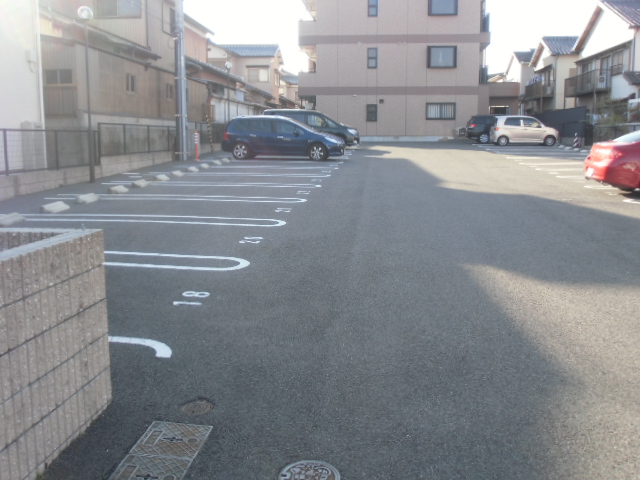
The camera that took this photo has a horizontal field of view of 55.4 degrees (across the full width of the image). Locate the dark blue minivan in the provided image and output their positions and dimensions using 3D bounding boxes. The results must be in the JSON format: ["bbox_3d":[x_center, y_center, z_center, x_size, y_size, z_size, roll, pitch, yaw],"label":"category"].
[{"bbox_3d":[-1.300,-3.645,21.780,4.420,1.550,1.757,2,12,6],"label":"dark blue minivan"}]

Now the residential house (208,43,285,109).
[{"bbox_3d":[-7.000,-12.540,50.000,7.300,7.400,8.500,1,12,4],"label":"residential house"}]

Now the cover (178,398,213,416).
[{"bbox_3d":[-0.692,0.958,3.473,0.200,0.020,0.200,2,12,6],"label":"cover"}]

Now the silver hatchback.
[{"bbox_3d":[11.080,-5.867,33.000,3.500,1.540,1.580,2,12,6],"label":"silver hatchback"}]

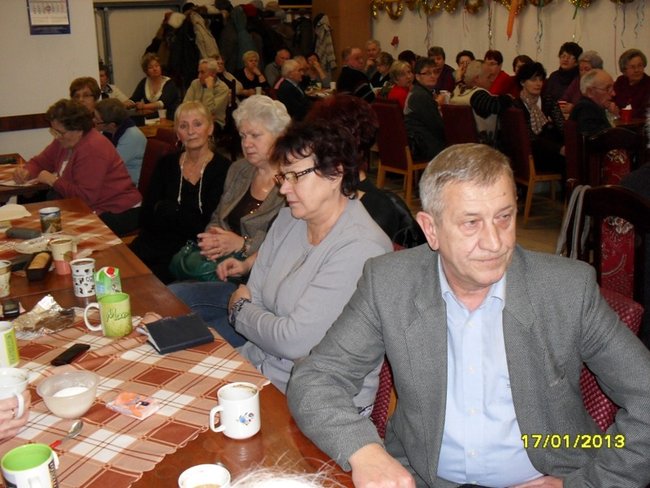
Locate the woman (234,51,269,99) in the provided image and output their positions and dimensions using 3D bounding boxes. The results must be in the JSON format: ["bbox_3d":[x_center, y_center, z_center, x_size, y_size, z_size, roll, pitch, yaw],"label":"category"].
[{"bbox_3d":[-0.815,-1.550,8.348,0.500,1.310,0.750,-4,16,-8],"label":"woman"}]

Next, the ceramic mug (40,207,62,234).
[{"bbox_3d":[-1.079,-0.093,2.806,0.088,0.092,0.084,-9,18,-25],"label":"ceramic mug"}]

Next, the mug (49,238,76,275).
[{"bbox_3d":[-0.895,0.048,2.432,0.077,0.102,0.077,-1,17,0],"label":"mug"}]

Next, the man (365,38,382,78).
[{"bbox_3d":[0.522,-1.710,8.531,0.540,1.290,0.760,6,19,20],"label":"man"}]

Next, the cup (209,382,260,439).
[{"bbox_3d":[-0.176,0.324,1.375,0.110,0.084,0.081,-10,19,-29],"label":"cup"}]

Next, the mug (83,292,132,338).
[{"bbox_3d":[-0.566,0.187,1.858,0.122,0.094,0.078,-5,17,-12],"label":"mug"}]

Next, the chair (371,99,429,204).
[{"bbox_3d":[0.727,-0.885,6.649,0.540,0.920,0.430,-16,22,-41],"label":"chair"}]

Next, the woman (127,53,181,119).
[{"bbox_3d":[-1.662,-1.124,6.769,0.550,1.270,0.760,1,17,6],"label":"woman"}]

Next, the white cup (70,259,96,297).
[{"bbox_3d":[-0.753,0.107,2.237,0.079,0.104,0.079,-1,17,0],"label":"white cup"}]

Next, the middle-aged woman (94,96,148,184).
[{"bbox_3d":[-1.502,-0.417,4.787,0.780,1.150,0.500,2,17,12],"label":"middle-aged woman"}]

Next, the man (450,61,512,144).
[{"bbox_3d":[1.370,-0.971,6.197,0.780,1.270,0.580,-15,22,-38],"label":"man"}]

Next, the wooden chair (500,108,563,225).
[{"bbox_3d":[1.703,-0.675,5.809,0.520,0.920,0.450,-9,19,-24],"label":"wooden chair"}]

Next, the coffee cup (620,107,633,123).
[{"bbox_3d":[2.281,-0.976,5.400,0.090,0.105,0.090,-1,17,0],"label":"coffee cup"}]

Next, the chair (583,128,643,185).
[{"bbox_3d":[1.778,-0.210,4.257,0.470,0.960,0.530,-1,17,-3],"label":"chair"}]

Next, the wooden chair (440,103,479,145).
[{"bbox_3d":[1.283,-0.818,6.379,0.540,0.920,0.430,-16,22,-41],"label":"wooden chair"}]

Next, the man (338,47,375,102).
[{"bbox_3d":[0.425,-1.390,7.530,0.780,1.280,0.560,-7,18,-19],"label":"man"}]

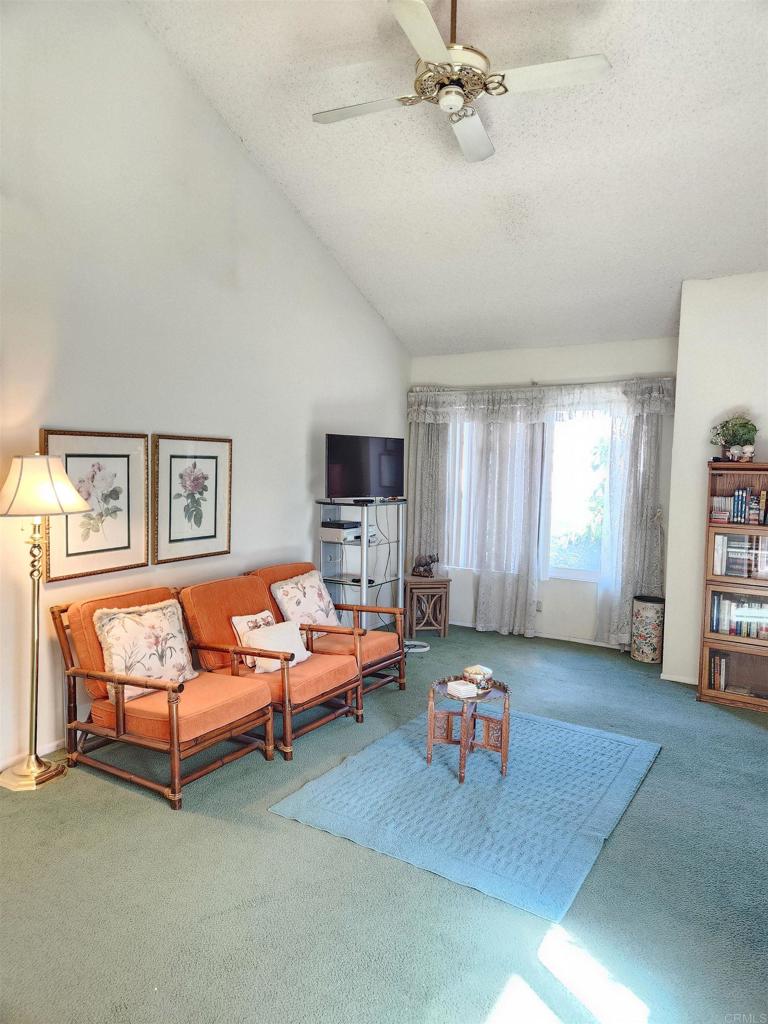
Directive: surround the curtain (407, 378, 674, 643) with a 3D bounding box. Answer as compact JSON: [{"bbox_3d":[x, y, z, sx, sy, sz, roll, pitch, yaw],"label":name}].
[{"bbox_3d":[1.223,0.006,5.815,2.323,2.168,0.147,4,5,30],"label":"curtain"}]

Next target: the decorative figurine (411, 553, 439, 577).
[{"bbox_3d":[0.367,0.464,5.942,0.221,0.203,0.118,1,4,-4],"label":"decorative figurine"}]

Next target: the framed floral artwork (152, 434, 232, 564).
[{"bbox_3d":[-1.134,-0.080,4.083,0.038,0.737,0.603,4,5,30],"label":"framed floral artwork"}]

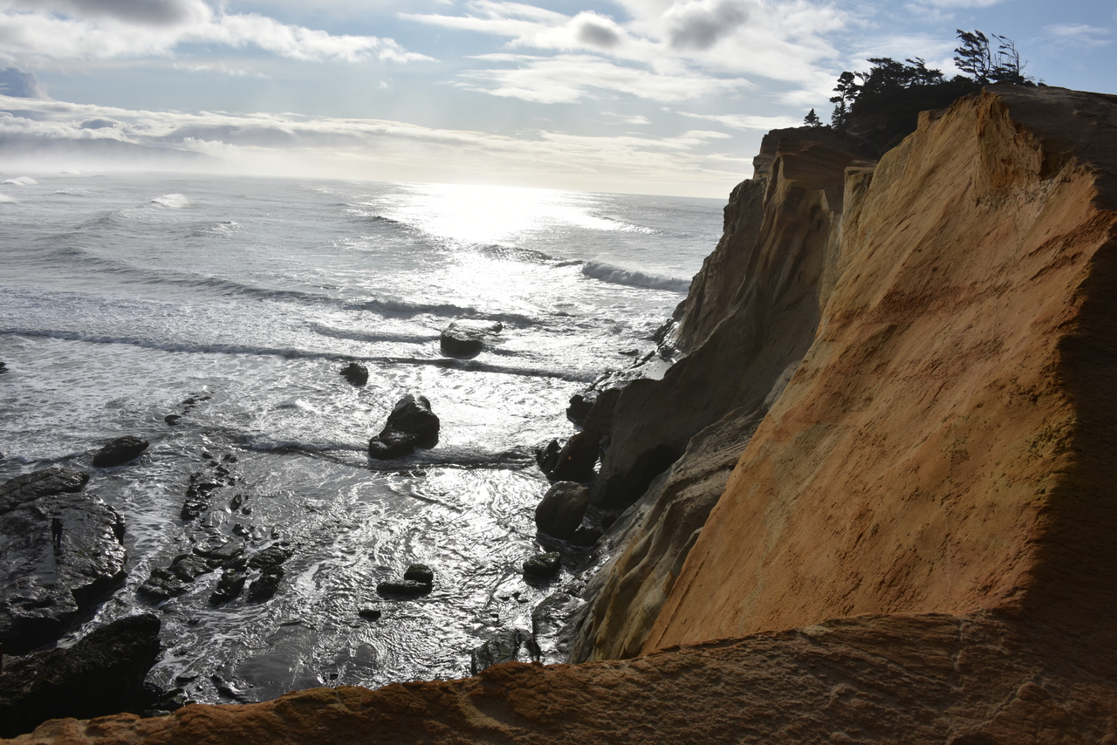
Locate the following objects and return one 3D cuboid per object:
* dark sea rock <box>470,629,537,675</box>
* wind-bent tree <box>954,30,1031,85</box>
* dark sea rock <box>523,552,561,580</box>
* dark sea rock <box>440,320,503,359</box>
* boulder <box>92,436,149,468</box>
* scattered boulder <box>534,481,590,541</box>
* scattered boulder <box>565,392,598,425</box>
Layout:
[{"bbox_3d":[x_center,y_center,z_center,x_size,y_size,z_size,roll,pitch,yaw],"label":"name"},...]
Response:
[{"bbox_3d":[-2.623,13.879,42.347,3.316,2.050,2.819,3,12,0],"label":"dark sea rock"},{"bbox_3d":[39.972,-29.045,80.000,7.000,5.100,4.800,3,12,0],"label":"wind-bent tree"},{"bbox_3d":[-1.058,11.934,54.172,2.386,1.104,1.909,3,12,0],"label":"dark sea rock"},{"bbox_3d":[-12.339,-4.718,121.971,8.518,4.370,6.814,3,12,0],"label":"dark sea rock"},{"bbox_3d":[-35.283,6.380,70.063,2.569,1.887,4.111,10,14,29],"label":"boulder"},{"bbox_3d":[0.270,9.511,59.883,3.807,3.604,3.350,3,12,0],"label":"scattered boulder"},{"bbox_3d":[2.664,3.773,88.637,3.791,3.131,3.222,3,12,0],"label":"scattered boulder"}]

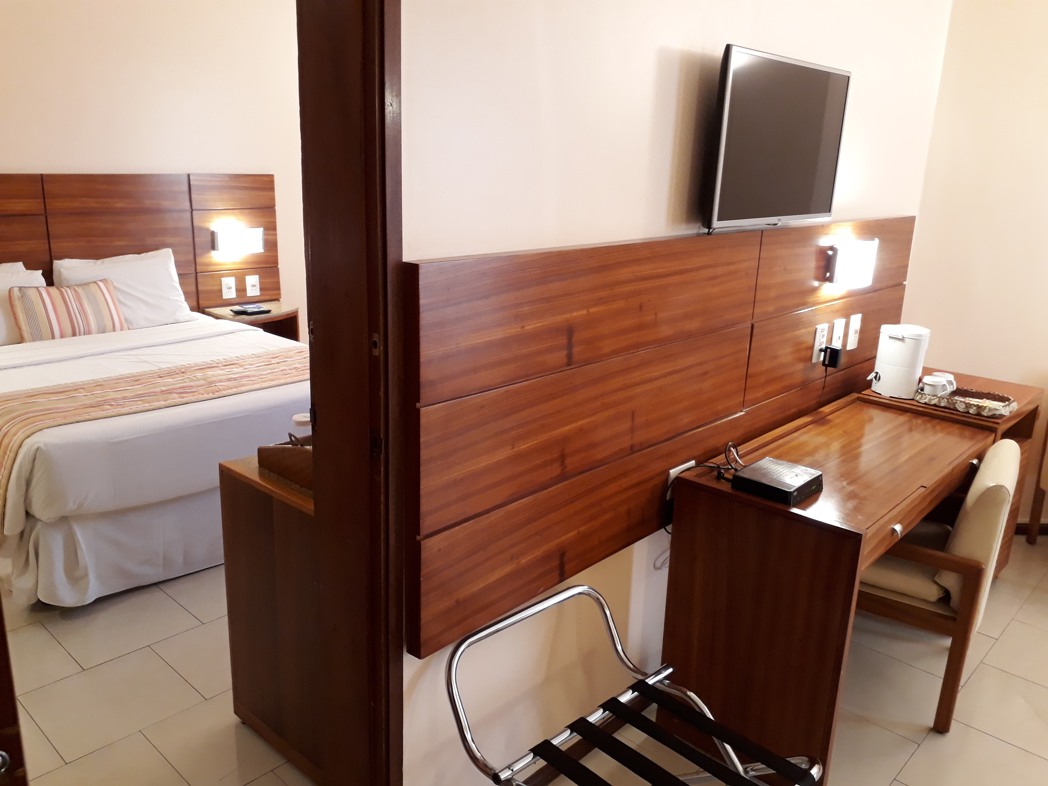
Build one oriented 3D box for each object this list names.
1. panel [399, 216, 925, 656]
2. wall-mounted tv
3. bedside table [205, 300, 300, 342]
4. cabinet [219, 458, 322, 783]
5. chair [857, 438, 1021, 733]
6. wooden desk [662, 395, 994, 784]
[{"bbox_3d":[0.656,-0.081,2.458,0.040,0.800,2.528,16,22,41],"label":"panel"},{"bbox_3d":[0.690,-0.680,2.228,0.063,0.420,0.708,16,22,41],"label":"wall-mounted tv"},{"bbox_3d":[-1.674,-0.225,5.288,0.467,0.628,0.531,16,22,41],"label":"bedside table"},{"bbox_3d":[-0.371,0.559,2.389,0.567,0.800,0.757,16,22,41],"label":"cabinet"},{"bbox_3d":[1.220,0.526,2.687,0.555,0.786,0.580,12,19,32],"label":"chair"},{"bbox_3d":[0.982,0.548,2.550,0.499,0.805,1.177,16,22,41],"label":"wooden desk"}]

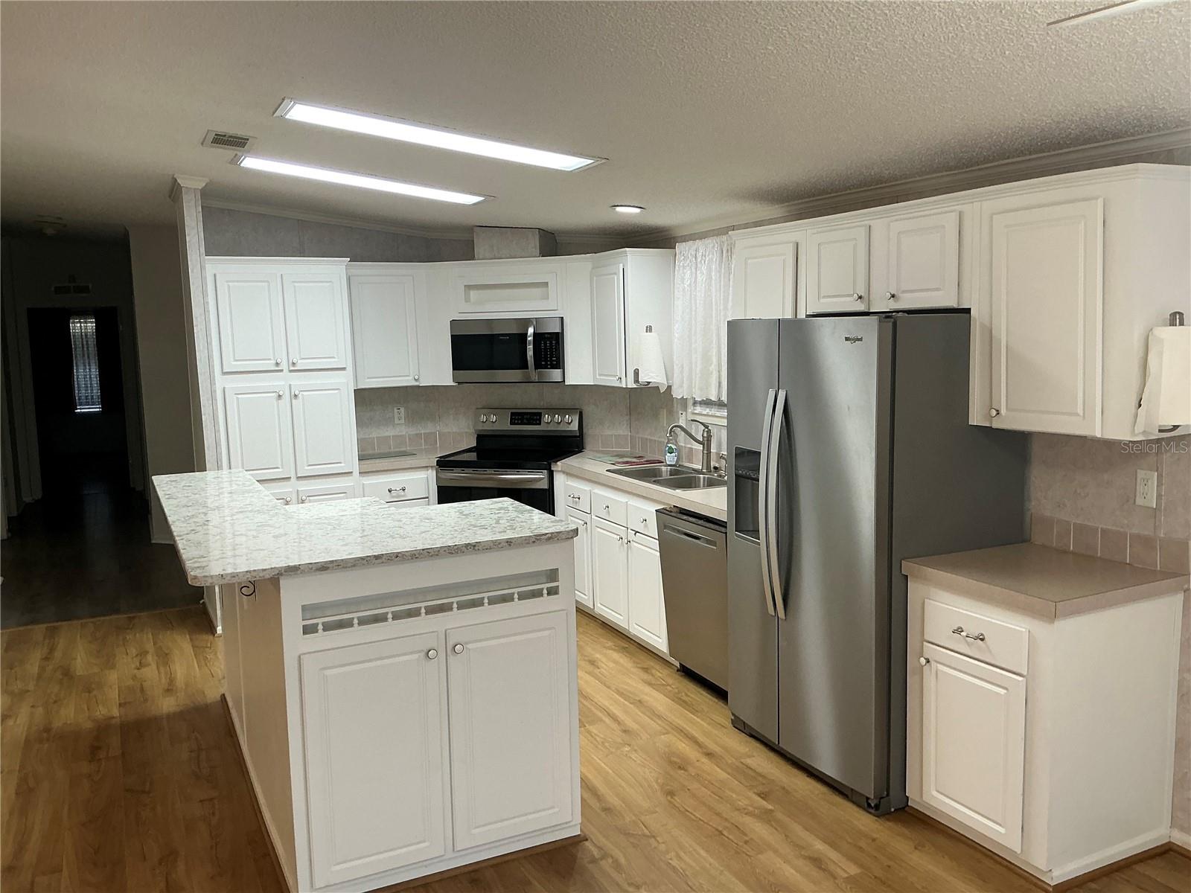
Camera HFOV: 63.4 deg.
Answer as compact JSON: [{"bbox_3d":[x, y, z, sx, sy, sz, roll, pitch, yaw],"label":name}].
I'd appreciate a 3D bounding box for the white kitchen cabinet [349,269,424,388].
[{"bbox_3d":[-1.453,-0.782,6.559,0.455,0.755,0.320,-5,7,-25],"label":"white kitchen cabinet"}]

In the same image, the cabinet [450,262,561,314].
[{"bbox_3d":[-0.514,-1.026,6.271,0.770,0.326,0.330,1,7,19],"label":"cabinet"}]

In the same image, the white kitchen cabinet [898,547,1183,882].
[{"bbox_3d":[1.496,0.853,3.270,0.590,0.890,0.615,-5,7,-25],"label":"white kitchen cabinet"}]

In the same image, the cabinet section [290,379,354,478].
[{"bbox_3d":[-1.756,-0.120,6.072,0.346,0.572,0.400,-5,8,-26],"label":"cabinet section"}]

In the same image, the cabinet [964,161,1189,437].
[{"bbox_3d":[1.592,-0.453,3.155,0.330,0.793,0.625,-5,7,-25],"label":"cabinet"}]

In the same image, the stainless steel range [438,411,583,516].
[{"bbox_3d":[-0.544,0.382,6.357,0.765,1.190,0.700,1,8,18],"label":"stainless steel range"}]

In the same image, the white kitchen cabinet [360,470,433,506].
[{"bbox_3d":[-1.390,0.547,6.475,0.480,0.870,0.620,-5,8,-27],"label":"white kitchen cabinet"}]

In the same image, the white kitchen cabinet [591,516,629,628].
[{"bbox_3d":[0.345,0.686,5.622,0.580,0.585,0.440,-5,7,-25],"label":"white kitchen cabinet"}]

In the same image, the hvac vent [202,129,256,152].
[{"bbox_3d":[-1.670,-1.389,4.401,0.210,0.030,0.355,3,4,-26],"label":"hvac vent"}]

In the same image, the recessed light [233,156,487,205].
[{"bbox_3d":[-1.208,-1.416,5.091,1.320,0.060,0.330,2,5,-27],"label":"recessed light"}]

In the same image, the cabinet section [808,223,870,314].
[{"bbox_3d":[1.135,-0.738,4.061,0.320,0.344,0.387,-5,8,-26],"label":"cabinet section"}]

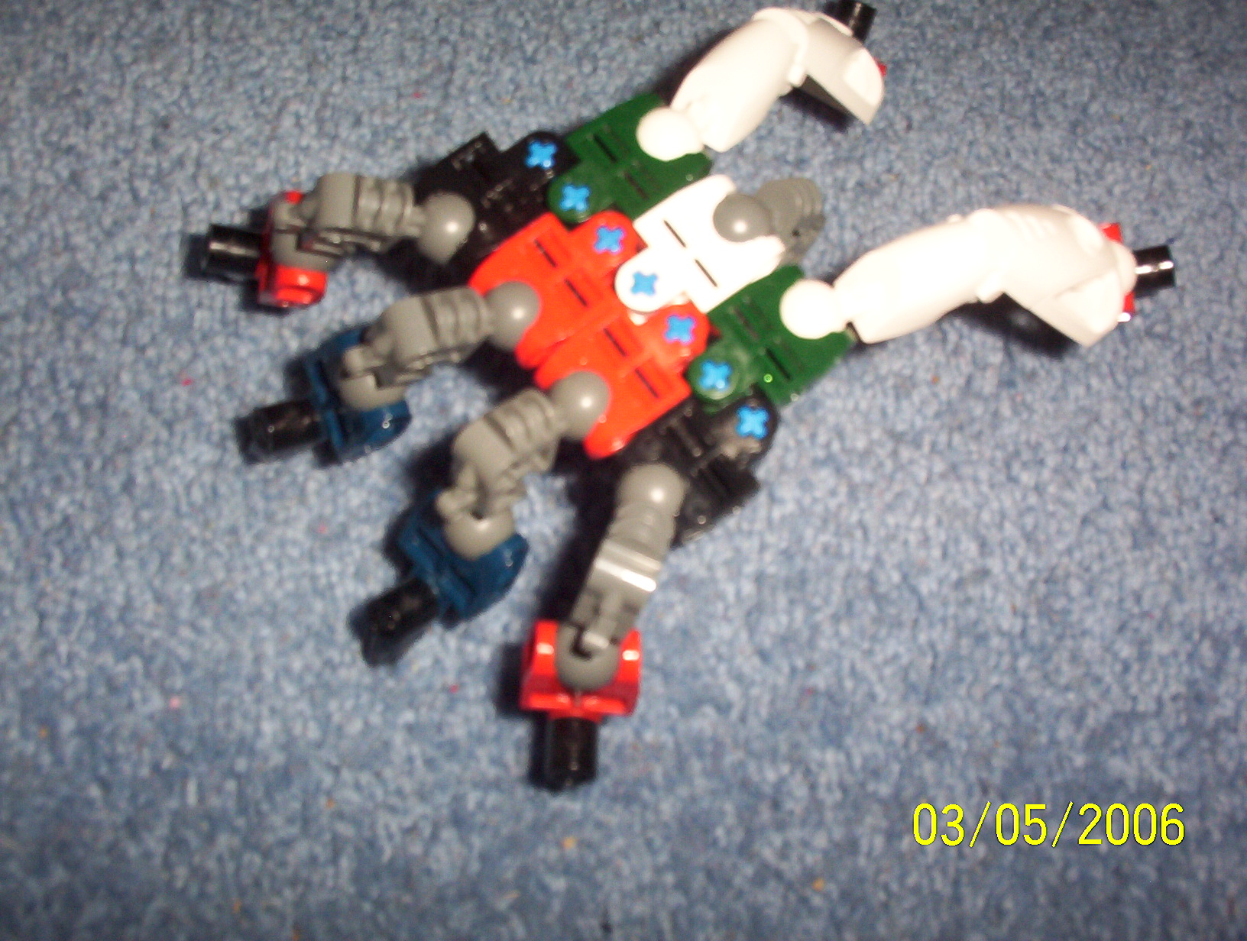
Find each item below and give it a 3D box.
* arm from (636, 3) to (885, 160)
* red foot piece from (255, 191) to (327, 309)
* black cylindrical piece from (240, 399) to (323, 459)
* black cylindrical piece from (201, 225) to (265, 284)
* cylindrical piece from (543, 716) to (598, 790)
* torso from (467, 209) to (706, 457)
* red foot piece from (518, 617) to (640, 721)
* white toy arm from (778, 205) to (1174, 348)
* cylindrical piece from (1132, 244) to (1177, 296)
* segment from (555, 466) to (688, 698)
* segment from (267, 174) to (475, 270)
[{"bbox_3d":[0.026,-0.061,0.216,0.017,0.021,0.071,6,26,36],"label":"arm"},{"bbox_3d":[-0.049,-0.033,0.208,0.013,0.009,0.016,7,69,-3],"label":"red foot piece"},{"bbox_3d":[-0.050,-0.006,0.208,0.009,0.007,0.007,-15,72,-11],"label":"black cylindrical piece"},{"bbox_3d":[-0.059,-0.033,0.212,0.009,0.007,0.007,10,69,-2],"label":"black cylindrical piece"},{"bbox_3d":[-0.007,0.038,0.191,0.007,0.007,0.009,5,69,-4],"label":"cylindrical piece"},{"bbox_3d":[-0.004,-0.020,0.191,0.023,0.009,0.032,-35,77,-9],"label":"torso"},{"bbox_3d":[-0.006,0.028,0.193,0.016,0.009,0.013,5,69,-4],"label":"red foot piece"},{"bbox_3d":[0.060,-0.030,0.209,0.090,0.020,0.017,-10,30,-37],"label":"white toy arm"},{"bbox_3d":[0.088,-0.033,0.235,0.009,0.007,0.007,-9,71,-10],"label":"cylindrical piece"},{"bbox_3d":[-0.001,0.015,0.186,0.009,0.013,0.034,22,108,2],"label":"segment"},{"bbox_3d":[-0.036,-0.036,0.200,0.034,0.013,0.009,2,27,27],"label":"segment"}]

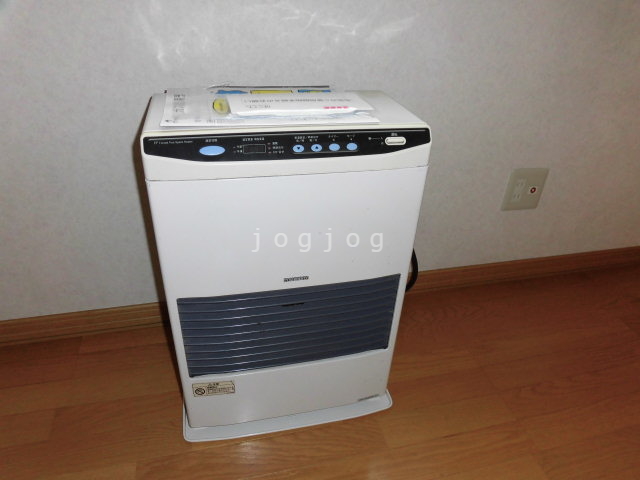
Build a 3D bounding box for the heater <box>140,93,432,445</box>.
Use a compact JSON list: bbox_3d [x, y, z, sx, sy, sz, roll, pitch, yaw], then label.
[{"bbox_3d":[-0.066,0.061,0.856,0.438,0.612,0.270,-5,33,-13],"label":"heater"}]

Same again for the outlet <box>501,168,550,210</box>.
[{"bbox_3d":[0.559,-0.138,1.208,0.116,0.120,0.010,-5,32,-14],"label":"outlet"}]

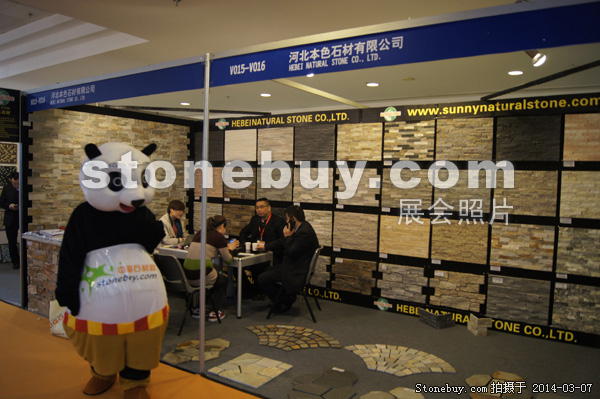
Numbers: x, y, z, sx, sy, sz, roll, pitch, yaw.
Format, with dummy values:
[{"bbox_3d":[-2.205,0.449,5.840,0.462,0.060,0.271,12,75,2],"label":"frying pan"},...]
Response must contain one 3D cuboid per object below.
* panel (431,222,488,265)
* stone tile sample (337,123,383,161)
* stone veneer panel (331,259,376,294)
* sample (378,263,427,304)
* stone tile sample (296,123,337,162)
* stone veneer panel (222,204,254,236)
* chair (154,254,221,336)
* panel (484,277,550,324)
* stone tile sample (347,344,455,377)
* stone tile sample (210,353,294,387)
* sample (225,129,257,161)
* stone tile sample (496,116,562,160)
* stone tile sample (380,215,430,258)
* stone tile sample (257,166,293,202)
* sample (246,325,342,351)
[{"bbox_3d":[1.770,0.466,4.976,0.612,0.461,0.030,3,3,33],"label":"panel"},{"bbox_3d":[0.737,-0.722,5.633,0.615,0.463,0.030,3,3,33],"label":"stone tile sample"},{"bbox_3d":[0.691,0.978,5.767,0.618,0.407,0.030,3,3,33],"label":"stone veneer panel"},{"bbox_3d":[1.226,0.988,5.351,0.630,0.427,0.030,3,3,33],"label":"sample"},{"bbox_3d":[0.198,-0.747,6.048,0.617,0.472,0.030,3,3,33],"label":"stone tile sample"},{"bbox_3d":[-0.920,0.322,6.786,0.613,0.464,0.030,3,3,33],"label":"stone veneer panel"},{"bbox_3d":[-1.229,0.924,4.714,0.530,0.800,0.600,3,3,36],"label":"chair"},{"bbox_3d":[2.273,1.037,4.675,0.620,0.458,0.030,3,3,33],"label":"panel"},{"bbox_3d":[0.846,1.402,3.915,0.985,0.020,0.677,3,3,31],"label":"stone tile sample"},{"bbox_3d":[-0.388,1.377,3.626,0.487,0.020,0.491,3,3,33],"label":"stone tile sample"},{"bbox_3d":[-0.879,-0.800,6.656,0.612,0.461,0.030,3,3,33],"label":"sample"},{"bbox_3d":[2.321,-0.619,4.593,0.612,0.461,0.030,3,3,33],"label":"stone tile sample"},{"bbox_3d":[1.252,0.438,5.397,0.603,0.463,0.030,3,3,31],"label":"stone tile sample"},{"bbox_3d":[-0.356,-0.219,6.359,0.603,0.466,0.030,3,3,31],"label":"stone tile sample"},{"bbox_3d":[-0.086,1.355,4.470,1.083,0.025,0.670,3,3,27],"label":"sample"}]

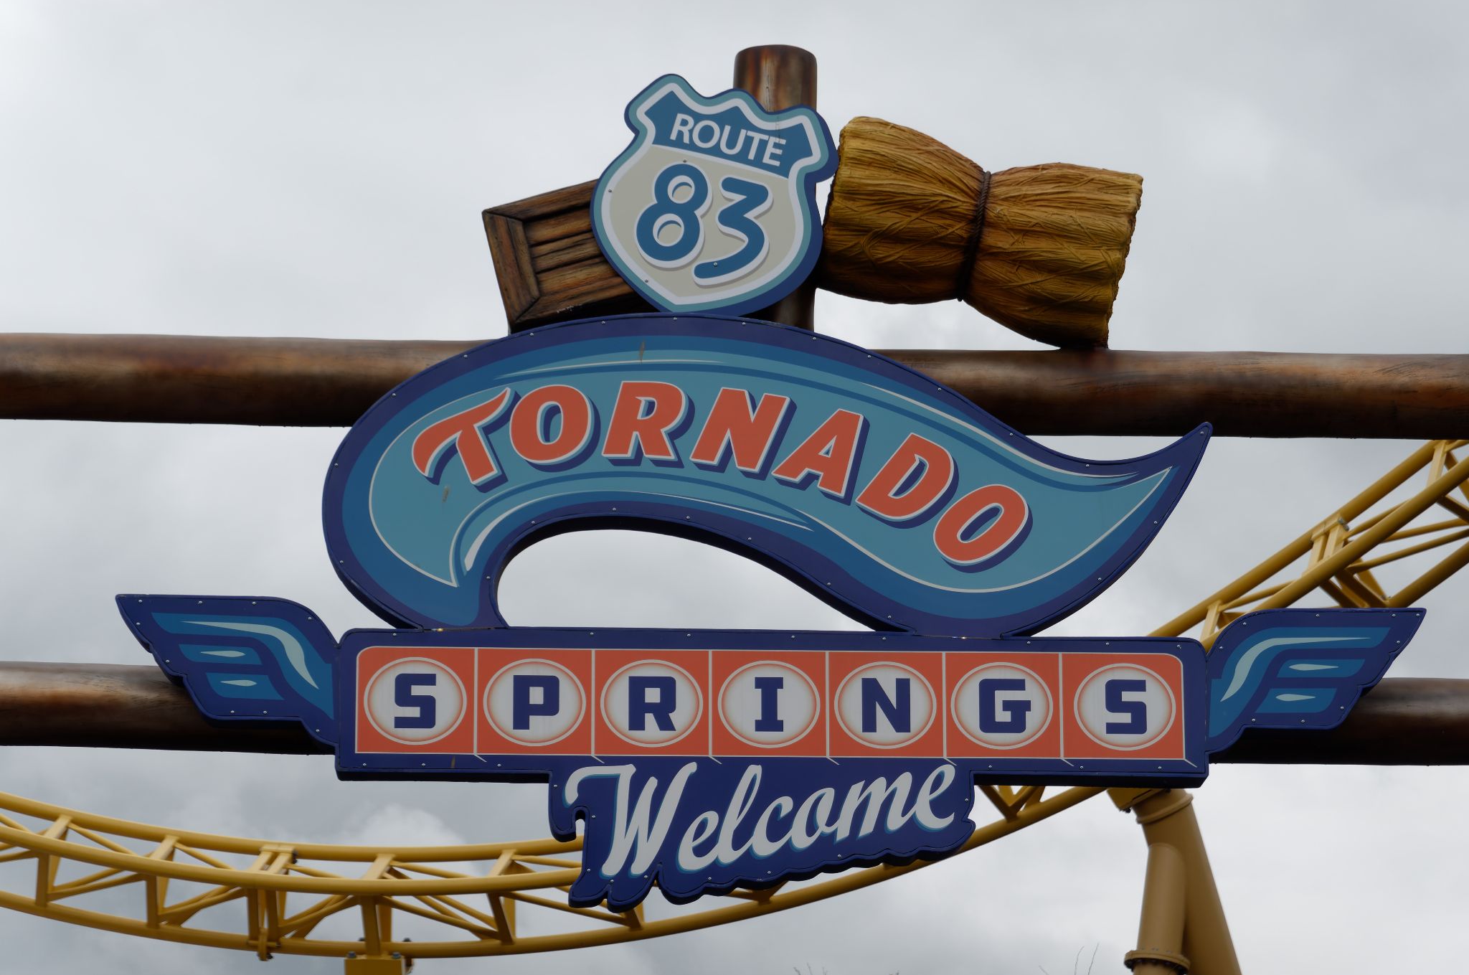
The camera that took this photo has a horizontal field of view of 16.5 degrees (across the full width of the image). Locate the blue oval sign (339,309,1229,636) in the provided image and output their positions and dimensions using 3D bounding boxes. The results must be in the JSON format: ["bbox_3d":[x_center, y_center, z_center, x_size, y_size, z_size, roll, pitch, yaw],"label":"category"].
[{"bbox_3d":[0.117,-0.025,17.614,3.072,1.136,0.200,1,-14,-2],"label":"blue oval sign"}]

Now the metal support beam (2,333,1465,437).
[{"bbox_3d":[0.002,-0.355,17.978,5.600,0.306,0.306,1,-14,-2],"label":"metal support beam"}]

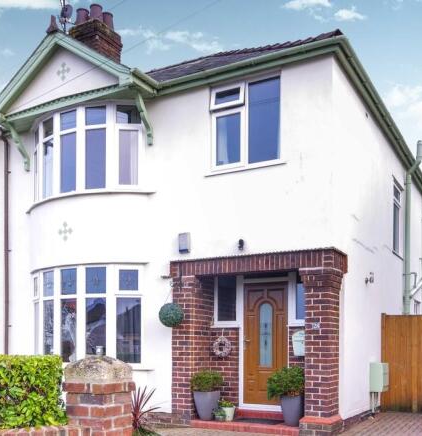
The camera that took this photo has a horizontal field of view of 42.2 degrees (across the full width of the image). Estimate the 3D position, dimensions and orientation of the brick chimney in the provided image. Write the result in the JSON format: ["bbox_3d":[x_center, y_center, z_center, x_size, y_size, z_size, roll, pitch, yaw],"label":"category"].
[{"bbox_3d":[-2.700,-4.273,12.858,0.800,1.400,0.880,-4,-8,28],"label":"brick chimney"}]

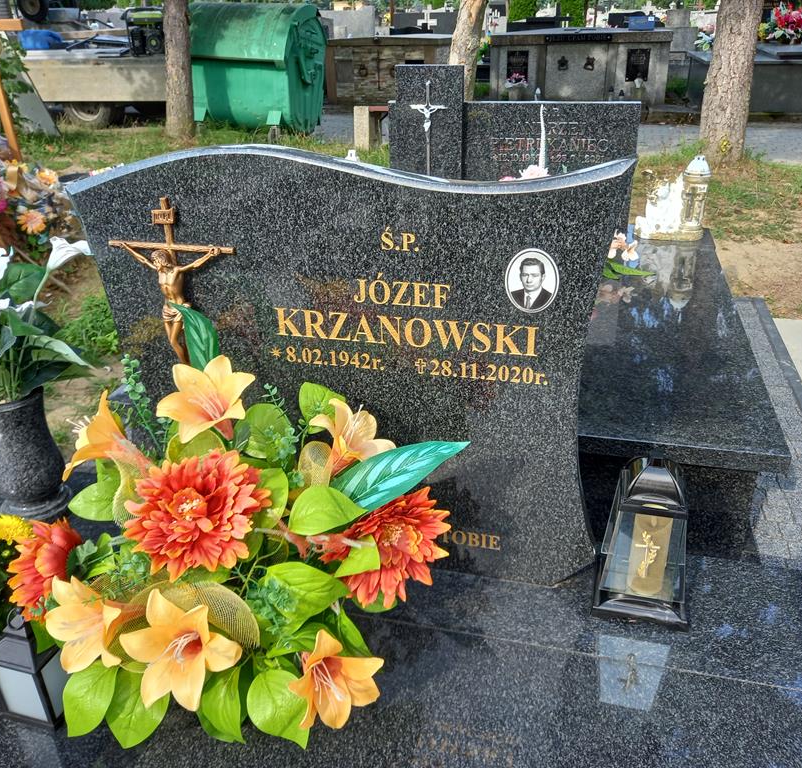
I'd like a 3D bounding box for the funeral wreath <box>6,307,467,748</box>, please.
[{"bbox_3d":[-0.239,0.248,1.155,0.600,0.540,0.400,5,29,13],"label":"funeral wreath"}]

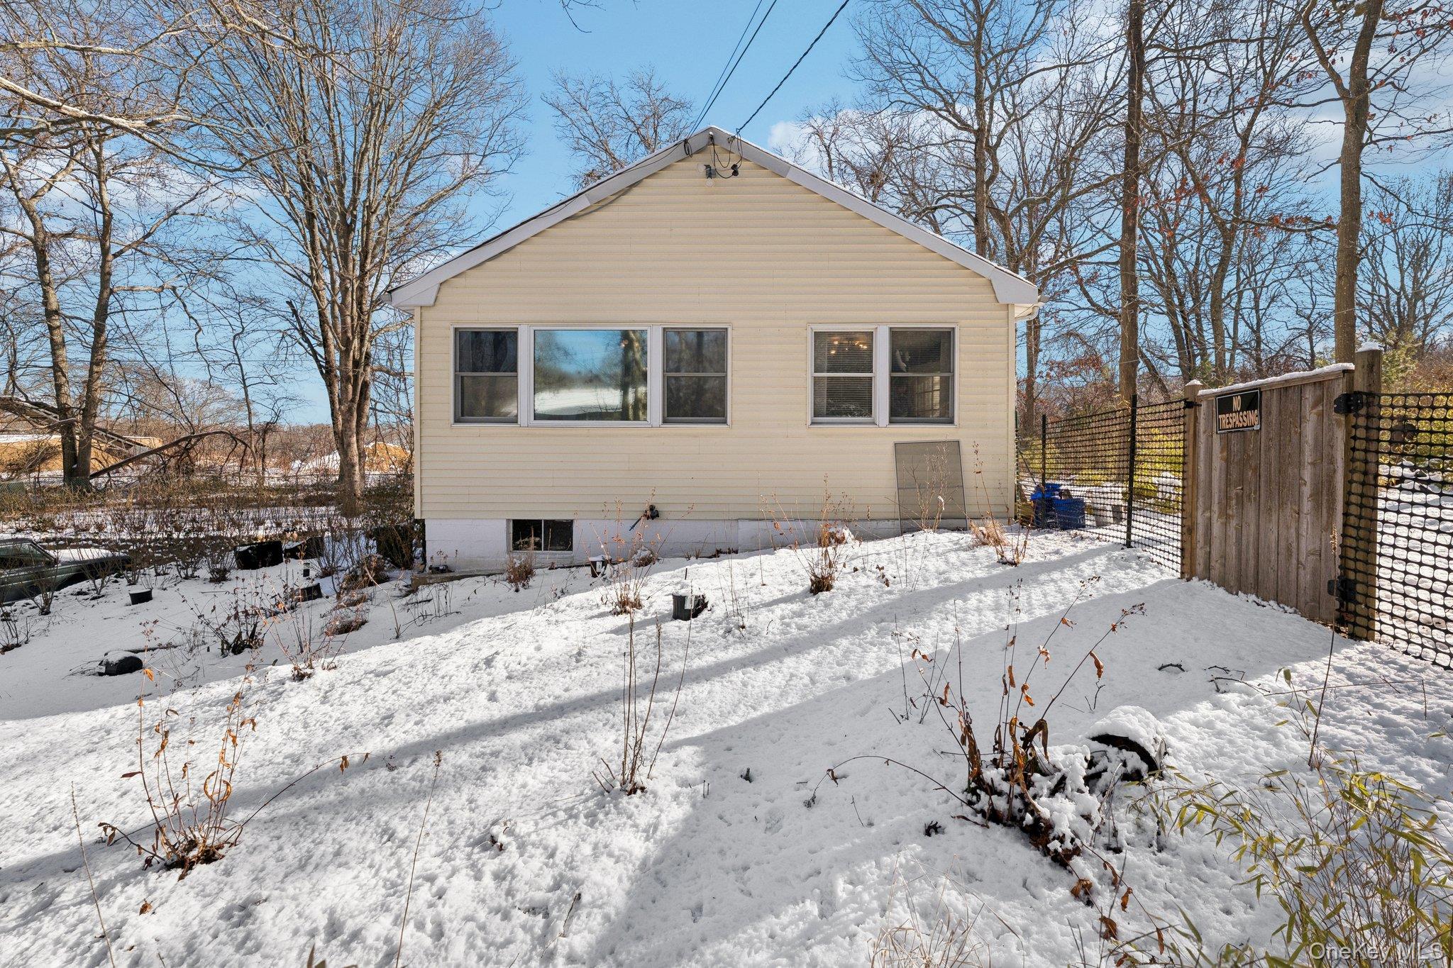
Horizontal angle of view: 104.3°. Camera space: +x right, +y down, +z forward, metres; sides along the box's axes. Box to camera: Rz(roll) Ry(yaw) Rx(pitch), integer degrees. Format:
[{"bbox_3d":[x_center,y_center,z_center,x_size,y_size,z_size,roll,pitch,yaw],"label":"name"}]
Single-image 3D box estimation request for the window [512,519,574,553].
[{"bbox_3d":[-2.285,0.655,7.070,0.790,0.415,0.100,0,0,1],"label":"window"}]

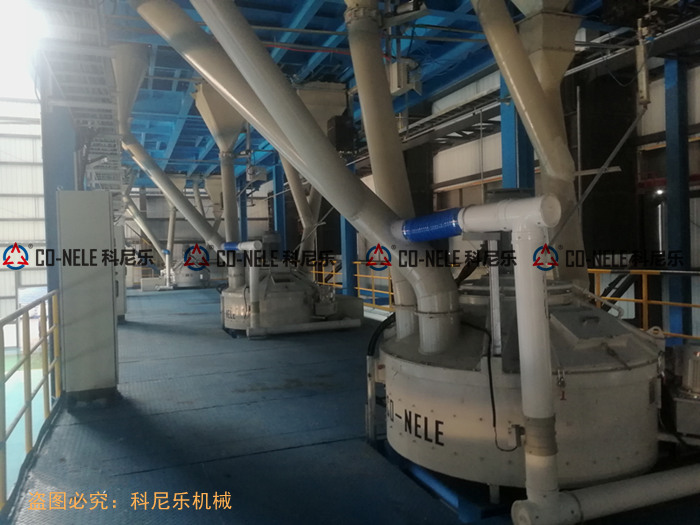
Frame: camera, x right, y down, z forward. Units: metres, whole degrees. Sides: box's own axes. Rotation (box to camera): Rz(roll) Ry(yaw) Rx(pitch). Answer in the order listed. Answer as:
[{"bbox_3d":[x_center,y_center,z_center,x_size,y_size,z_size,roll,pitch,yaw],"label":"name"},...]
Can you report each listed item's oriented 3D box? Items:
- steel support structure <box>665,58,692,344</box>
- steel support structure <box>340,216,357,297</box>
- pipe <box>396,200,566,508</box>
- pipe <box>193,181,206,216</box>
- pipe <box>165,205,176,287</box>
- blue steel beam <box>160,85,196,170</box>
[{"bbox_3d":[4.491,-0.830,7.475,0.200,3.800,0.200,-2,1,-22],"label":"steel support structure"},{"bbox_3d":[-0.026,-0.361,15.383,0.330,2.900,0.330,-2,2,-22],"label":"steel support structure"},{"bbox_3d":[0.670,0.451,3.366,0.180,1.580,1.600,-2,1,-22],"label":"pipe"},{"bbox_3d":[-6.857,-2.908,25.000,0.280,1.750,0.280,-13,0,-21],"label":"pipe"},{"bbox_3d":[-7.945,-0.731,24.200,0.360,3.550,0.360,3,0,-22],"label":"pipe"},{"bbox_3d":[-5.340,-3.841,16.517,0.270,0.350,11.423,-2,2,-22],"label":"blue steel beam"}]

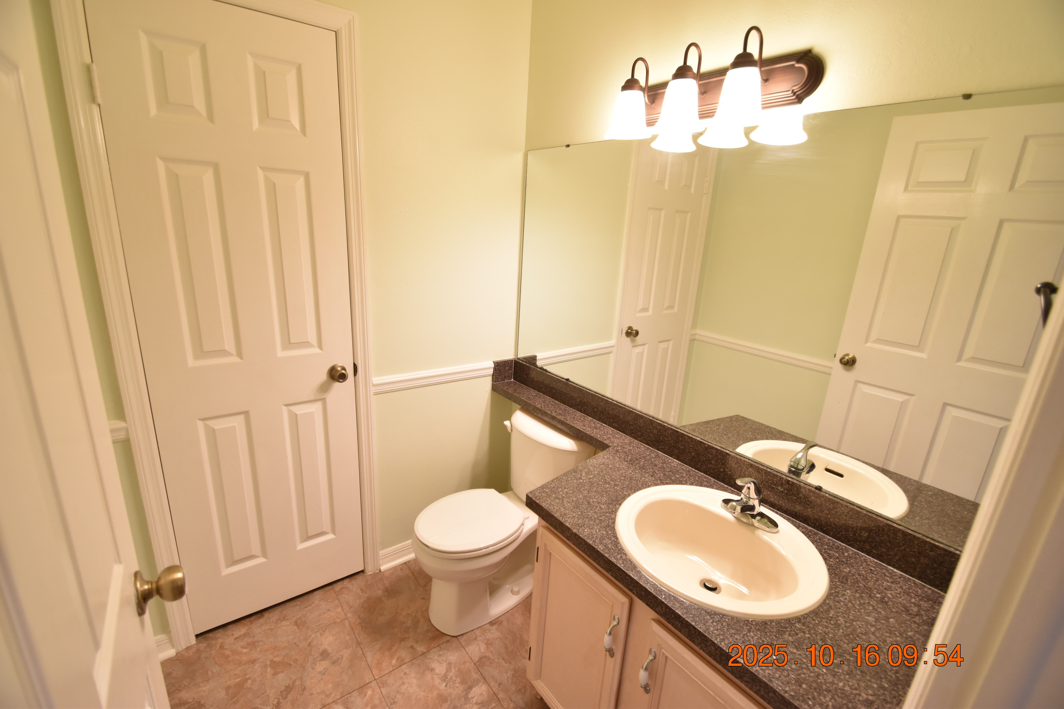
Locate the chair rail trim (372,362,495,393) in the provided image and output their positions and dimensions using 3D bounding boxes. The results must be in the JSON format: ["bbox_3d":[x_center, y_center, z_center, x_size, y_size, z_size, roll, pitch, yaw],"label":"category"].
[{"bbox_3d":[-0.409,0.100,1.924,0.558,0.067,0.022,-8,19,-37],"label":"chair rail trim"}]

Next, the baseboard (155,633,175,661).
[{"bbox_3d":[-1.264,1.002,1.518,0.070,0.099,0.020,-9,20,-37],"label":"baseboard"}]

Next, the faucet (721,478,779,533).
[{"bbox_3d":[0.556,0.380,1.153,0.153,0.144,0.156,-9,20,-37],"label":"faucet"}]

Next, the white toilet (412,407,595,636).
[{"bbox_3d":[-0.148,0.670,1.805,0.690,0.732,0.438,-9,20,-37],"label":"white toilet"}]

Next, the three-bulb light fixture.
[{"bbox_3d":[0.433,-0.726,1.216,0.175,0.237,0.631,-9,20,-37],"label":"three-bulb light fixture"}]

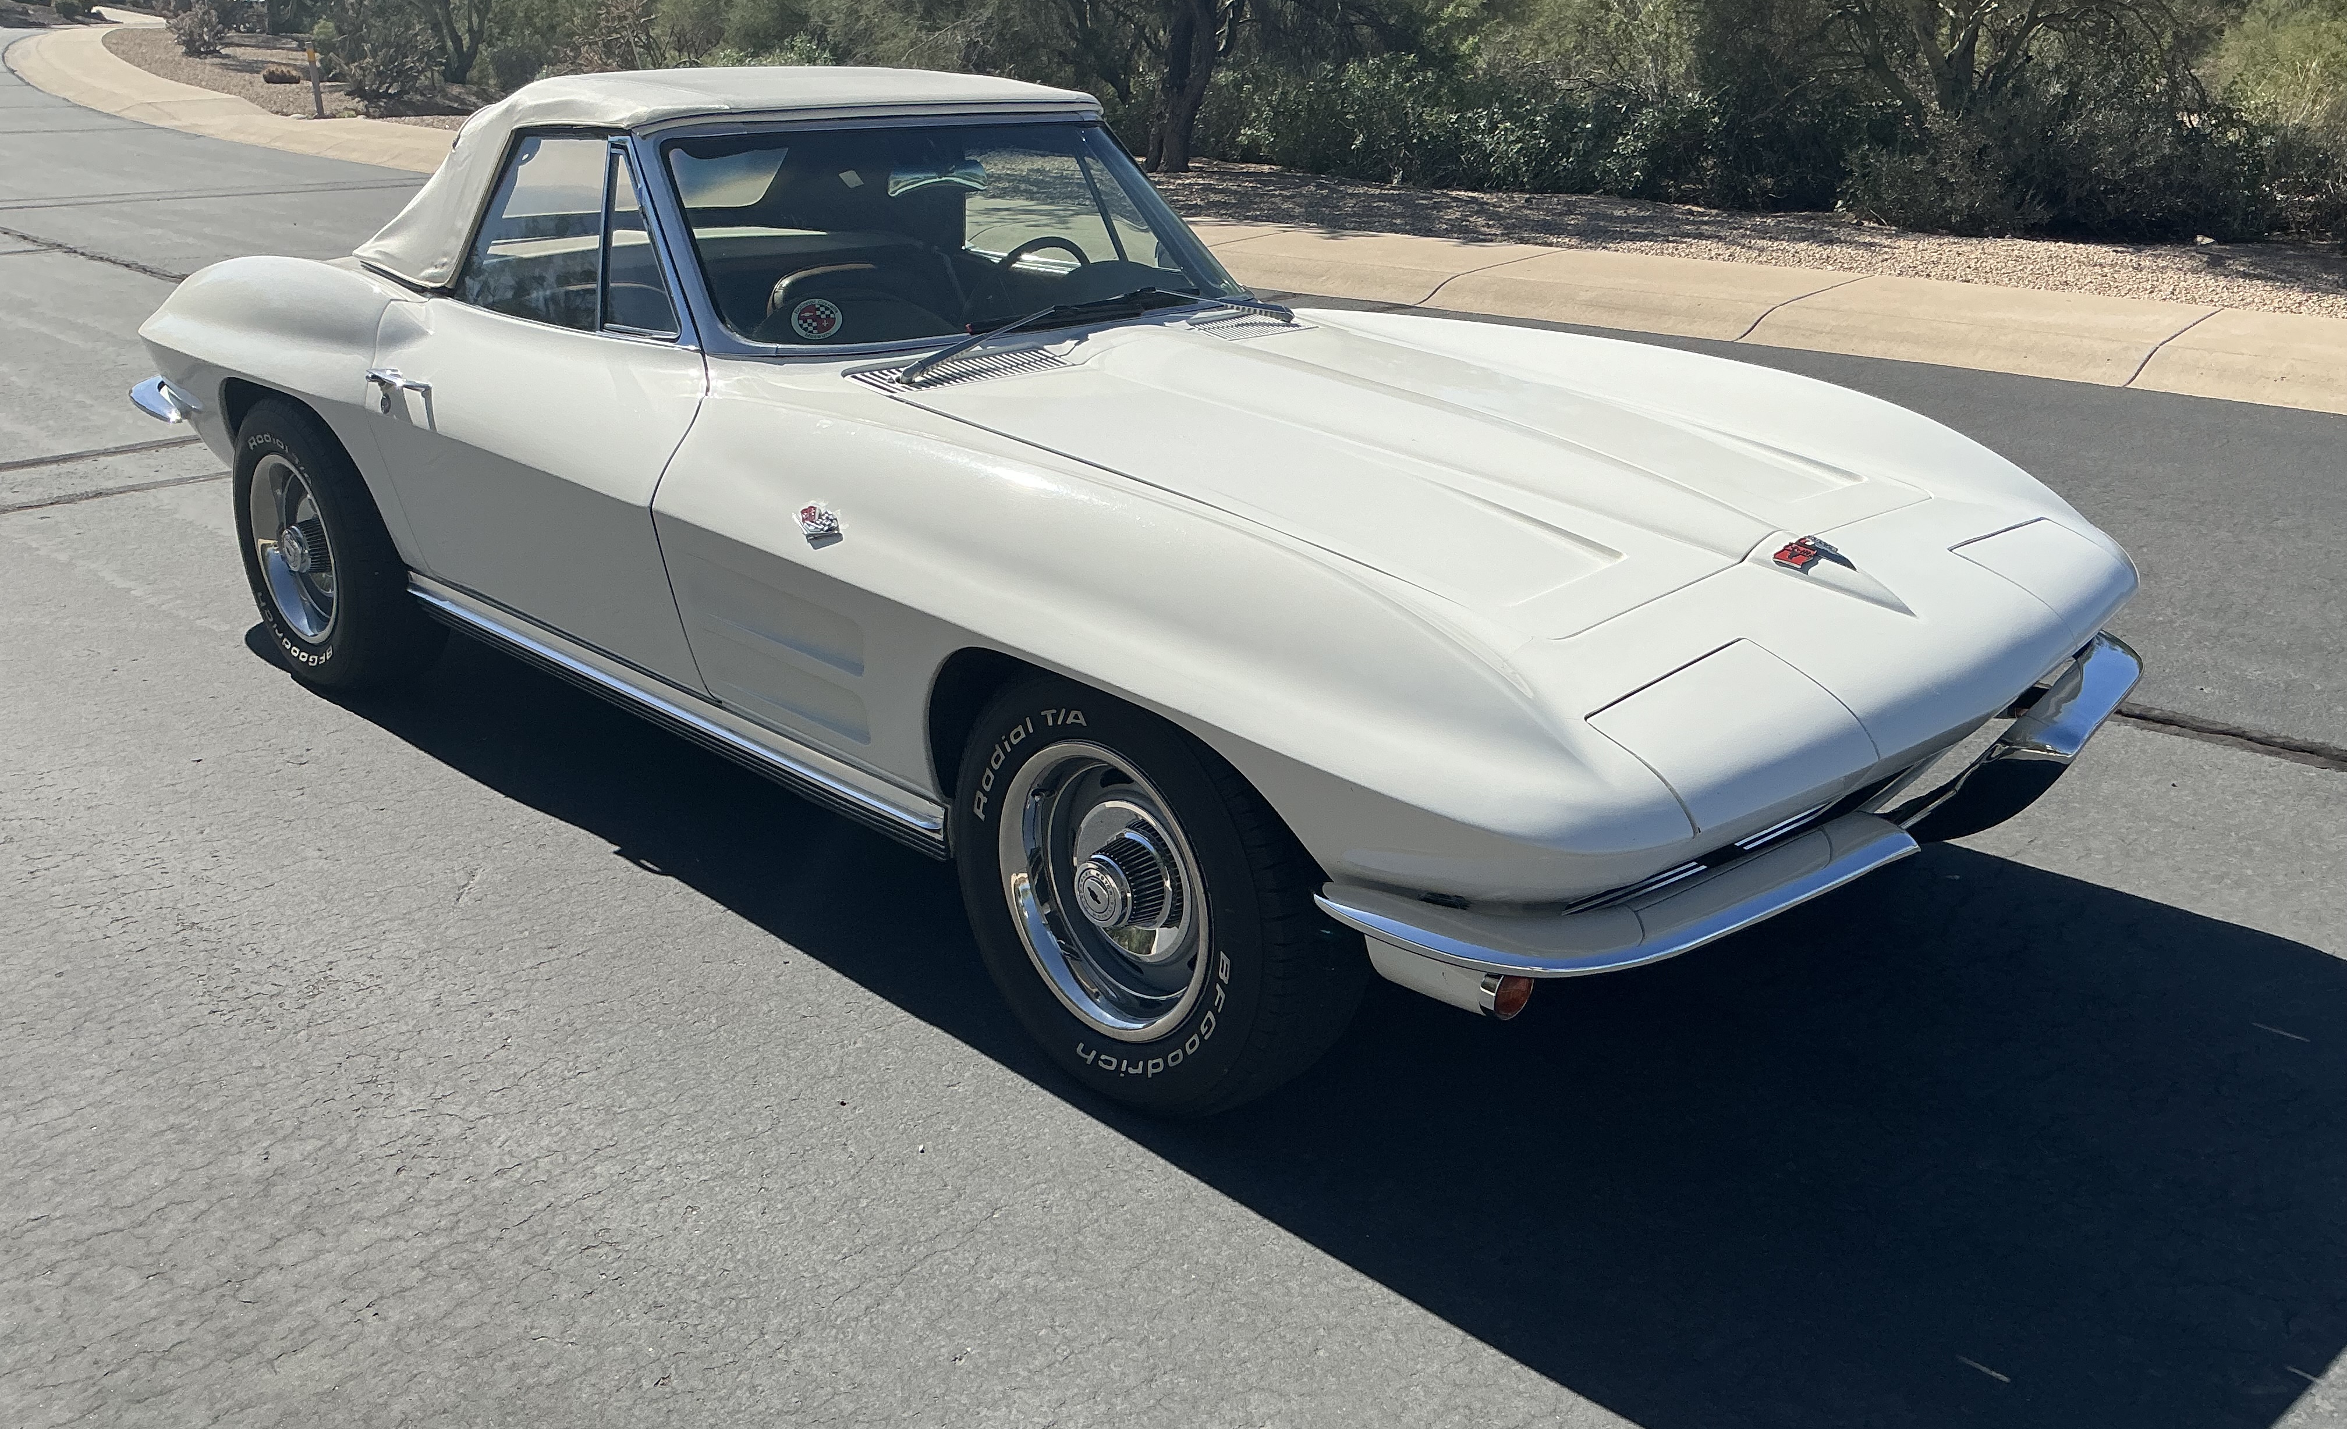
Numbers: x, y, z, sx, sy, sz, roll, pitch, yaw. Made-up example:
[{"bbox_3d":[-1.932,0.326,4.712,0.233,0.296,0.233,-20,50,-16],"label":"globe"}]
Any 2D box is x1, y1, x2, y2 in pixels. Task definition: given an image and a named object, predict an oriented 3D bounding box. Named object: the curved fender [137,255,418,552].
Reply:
[{"bbox_3d":[-2.000,-0.743,4.249,1.450,0.545,0.405,18,26,41],"label":"curved fender"}]

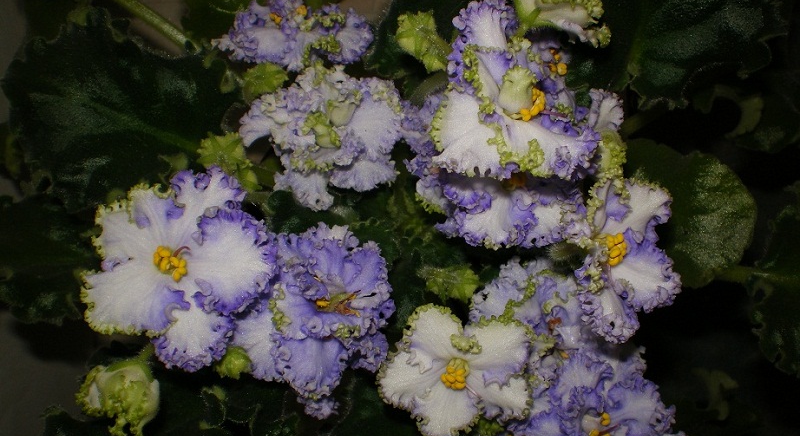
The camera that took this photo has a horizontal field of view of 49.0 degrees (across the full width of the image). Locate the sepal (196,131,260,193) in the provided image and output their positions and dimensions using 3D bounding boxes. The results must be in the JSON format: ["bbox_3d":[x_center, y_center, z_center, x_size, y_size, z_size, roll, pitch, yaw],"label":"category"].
[{"bbox_3d":[-0.058,-0.019,0.297,0.021,0.015,0.018,19,56,14],"label":"sepal"}]

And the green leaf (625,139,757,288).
[{"bbox_3d":[0.100,-0.002,0.310,0.054,0.014,0.053,5,65,-4],"label":"green leaf"}]

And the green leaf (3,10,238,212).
[{"bbox_3d":[-0.101,-0.039,0.318,0.078,0.020,0.068,17,68,15],"label":"green leaf"}]

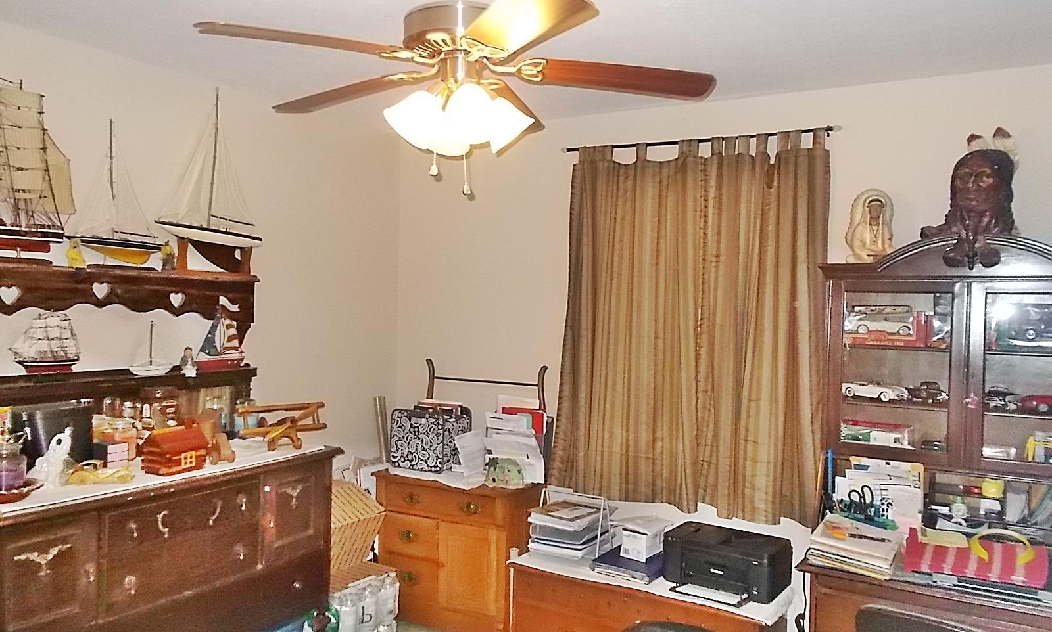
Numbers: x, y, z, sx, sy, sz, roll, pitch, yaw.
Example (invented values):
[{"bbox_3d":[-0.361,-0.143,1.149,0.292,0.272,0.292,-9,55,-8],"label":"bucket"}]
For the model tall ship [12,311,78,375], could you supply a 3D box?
[{"bbox_3d":[-1.601,0.093,2.640,0.075,0.222,0.232,2,1,31],"label":"model tall ship"}]

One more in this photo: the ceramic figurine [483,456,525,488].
[{"bbox_3d":[-0.093,0.716,3.605,0.157,0.127,0.102,2,2,31],"label":"ceramic figurine"}]

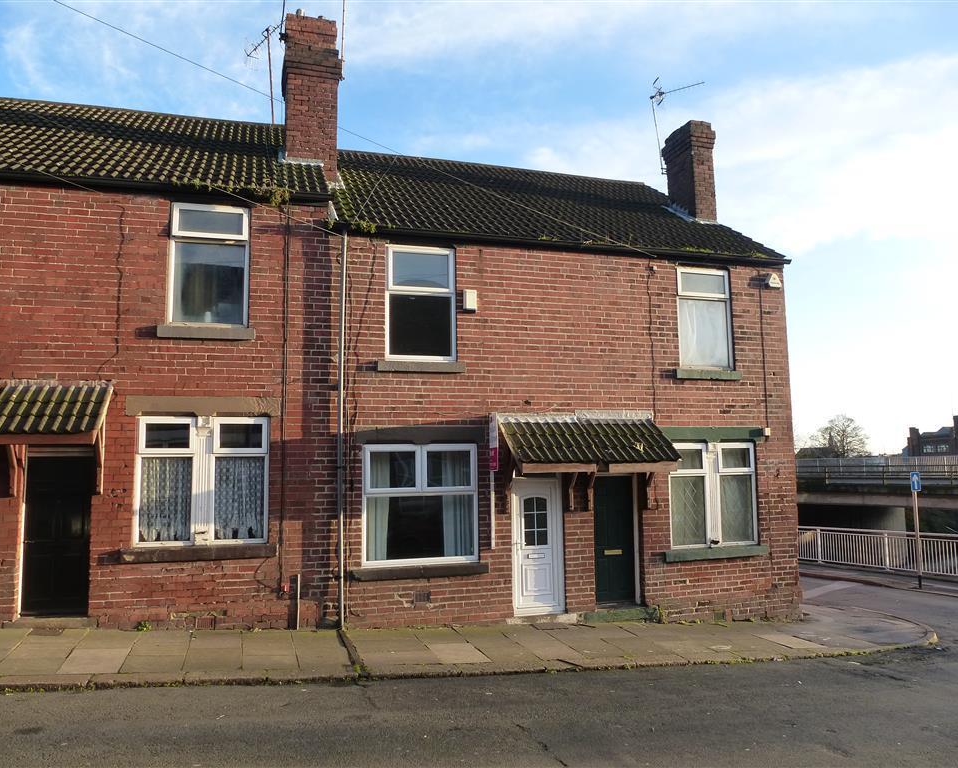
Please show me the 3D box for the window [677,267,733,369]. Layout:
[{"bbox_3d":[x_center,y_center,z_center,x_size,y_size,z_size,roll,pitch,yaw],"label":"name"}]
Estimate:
[{"bbox_3d":[3.657,-1.043,11.506,0.972,1.637,0.086,1,-6,-16],"label":"window"}]

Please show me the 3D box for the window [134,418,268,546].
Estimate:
[{"bbox_3d":[-3.573,1.255,9.236,1.595,1.620,0.096,1,-6,-13],"label":"window"}]

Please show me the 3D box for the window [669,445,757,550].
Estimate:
[{"bbox_3d":[3.700,1.747,11.245,1.554,1.611,0.096,1,-6,-16],"label":"window"}]

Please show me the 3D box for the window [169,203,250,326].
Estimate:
[{"bbox_3d":[-3.591,-1.575,9.507,0.977,1.633,0.086,1,-6,-13],"label":"window"}]

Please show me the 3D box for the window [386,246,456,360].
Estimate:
[{"bbox_3d":[-0.833,-1.147,10.177,0.995,1.632,0.086,1,-6,-16],"label":"window"}]

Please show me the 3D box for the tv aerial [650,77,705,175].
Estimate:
[{"bbox_3d":[4.015,-5.269,14.284,1.057,2.028,0.401,-2,-6,16],"label":"tv aerial"}]

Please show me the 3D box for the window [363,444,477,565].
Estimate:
[{"bbox_3d":[-0.798,1.675,9.905,1.602,1.627,0.086,1,-6,-16],"label":"window"}]

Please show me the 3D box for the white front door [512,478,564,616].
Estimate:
[{"bbox_3d":[0.862,2.347,10.325,0.790,1.955,0.076,1,-6,-16],"label":"white front door"}]

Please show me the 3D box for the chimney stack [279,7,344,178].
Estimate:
[{"bbox_3d":[-2.798,-4.613,11.999,0.907,2.776,0.955,1,-6,-14],"label":"chimney stack"}]

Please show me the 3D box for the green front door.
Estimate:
[{"bbox_3d":[2.056,2.365,10.792,0.726,1.917,0.048,1,-6,-16],"label":"green front door"}]

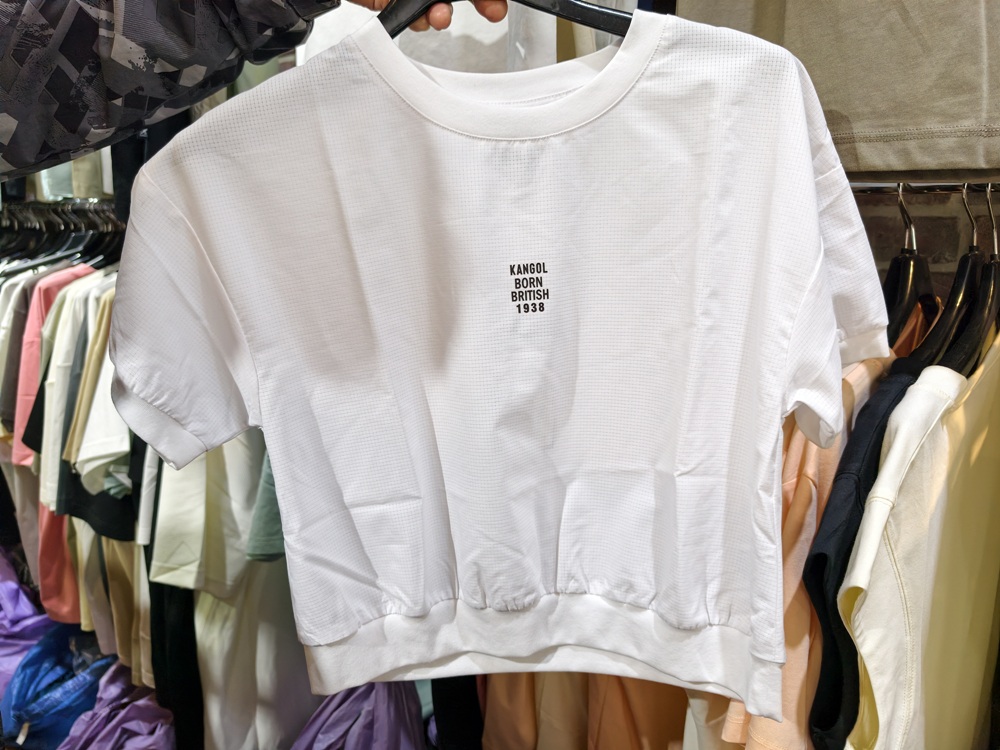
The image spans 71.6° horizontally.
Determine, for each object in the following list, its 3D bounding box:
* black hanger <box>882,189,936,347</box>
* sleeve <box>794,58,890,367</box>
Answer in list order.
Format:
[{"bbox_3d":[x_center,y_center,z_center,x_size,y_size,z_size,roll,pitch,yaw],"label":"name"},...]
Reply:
[{"bbox_3d":[0.487,-0.134,0.830,0.030,0.190,0.380,7,11,38],"label":"black hanger"},{"bbox_3d":[0.274,-0.127,0.560,0.090,0.235,0.090,0,9,0],"label":"sleeve"}]

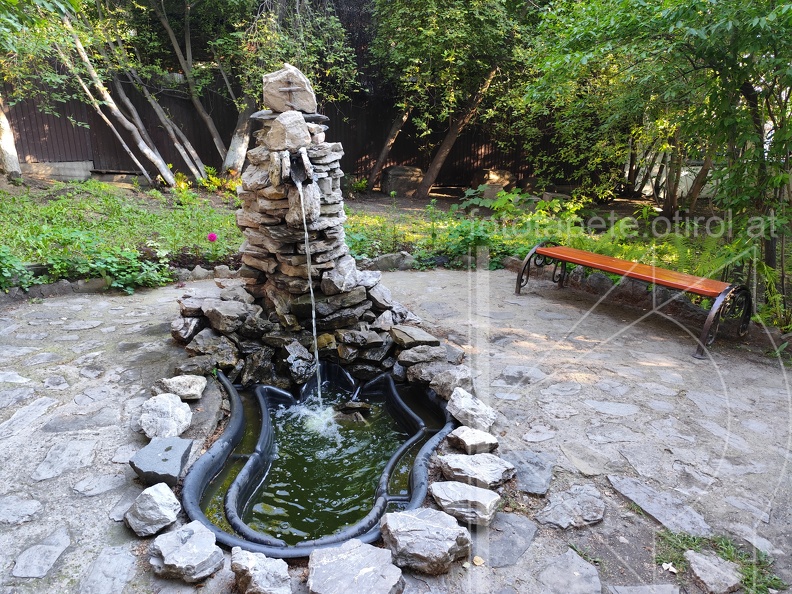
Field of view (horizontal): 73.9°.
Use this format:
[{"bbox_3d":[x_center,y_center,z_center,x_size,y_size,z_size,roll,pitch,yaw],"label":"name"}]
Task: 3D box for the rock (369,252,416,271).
[{"bbox_3d":[-0.026,-0.461,6.861,0.612,0.217,0.319,-1,15,0],"label":"rock"}]

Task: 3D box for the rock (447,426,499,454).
[{"bbox_3d":[0.392,0.746,2.724,0.230,0.100,0.145,8,18,21],"label":"rock"}]

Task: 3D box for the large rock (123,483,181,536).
[{"bbox_3d":[-0.959,0.836,2.080,0.202,0.144,0.185,-7,15,-19],"label":"large rock"}]

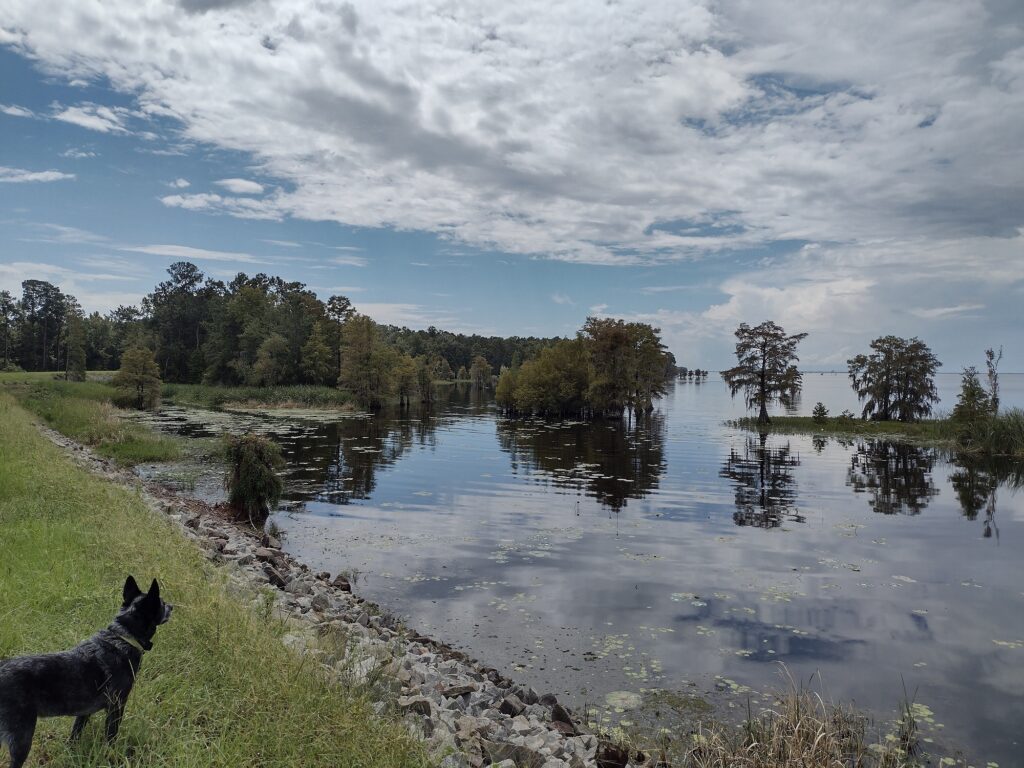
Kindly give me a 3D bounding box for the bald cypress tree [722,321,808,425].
[{"bbox_3d":[15.870,-0.720,50.000,5.300,6.500,5.000,0,1,0],"label":"bald cypress tree"}]

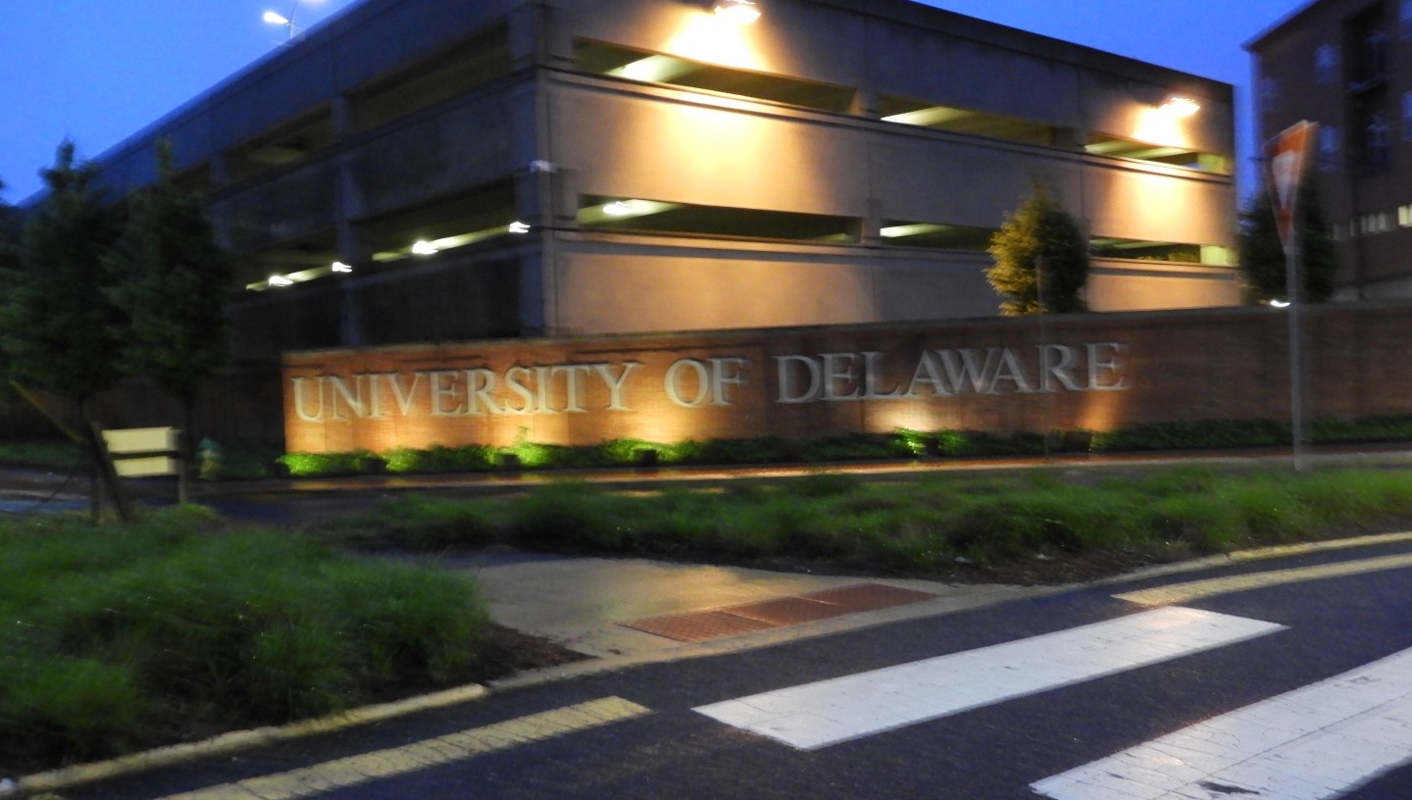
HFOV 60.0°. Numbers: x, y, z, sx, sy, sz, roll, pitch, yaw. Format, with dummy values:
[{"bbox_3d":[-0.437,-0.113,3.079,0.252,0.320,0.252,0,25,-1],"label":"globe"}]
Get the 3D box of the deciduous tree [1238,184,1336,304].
[{"bbox_3d":[12.680,-2.218,26.541,2.126,4.908,2.126,-2,1,0],"label":"deciduous tree"}]

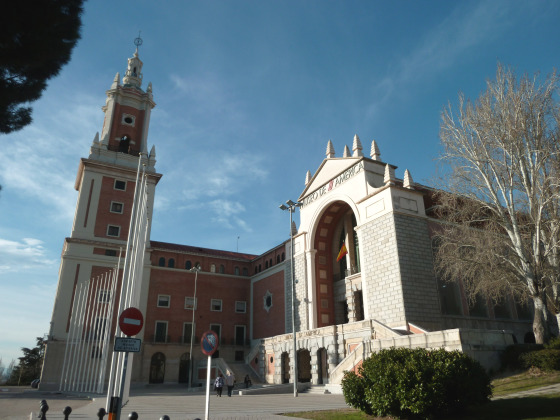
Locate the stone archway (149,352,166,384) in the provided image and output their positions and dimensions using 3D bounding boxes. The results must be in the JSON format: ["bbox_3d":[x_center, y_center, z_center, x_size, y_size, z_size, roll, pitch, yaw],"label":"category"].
[{"bbox_3d":[-18.972,24.587,62.799,2.257,4.607,0.800,11,-25,-26],"label":"stone archway"}]

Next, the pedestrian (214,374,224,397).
[{"bbox_3d":[-4.649,13.565,31.308,0.520,1.630,0.350,-1,-22,0],"label":"pedestrian"}]

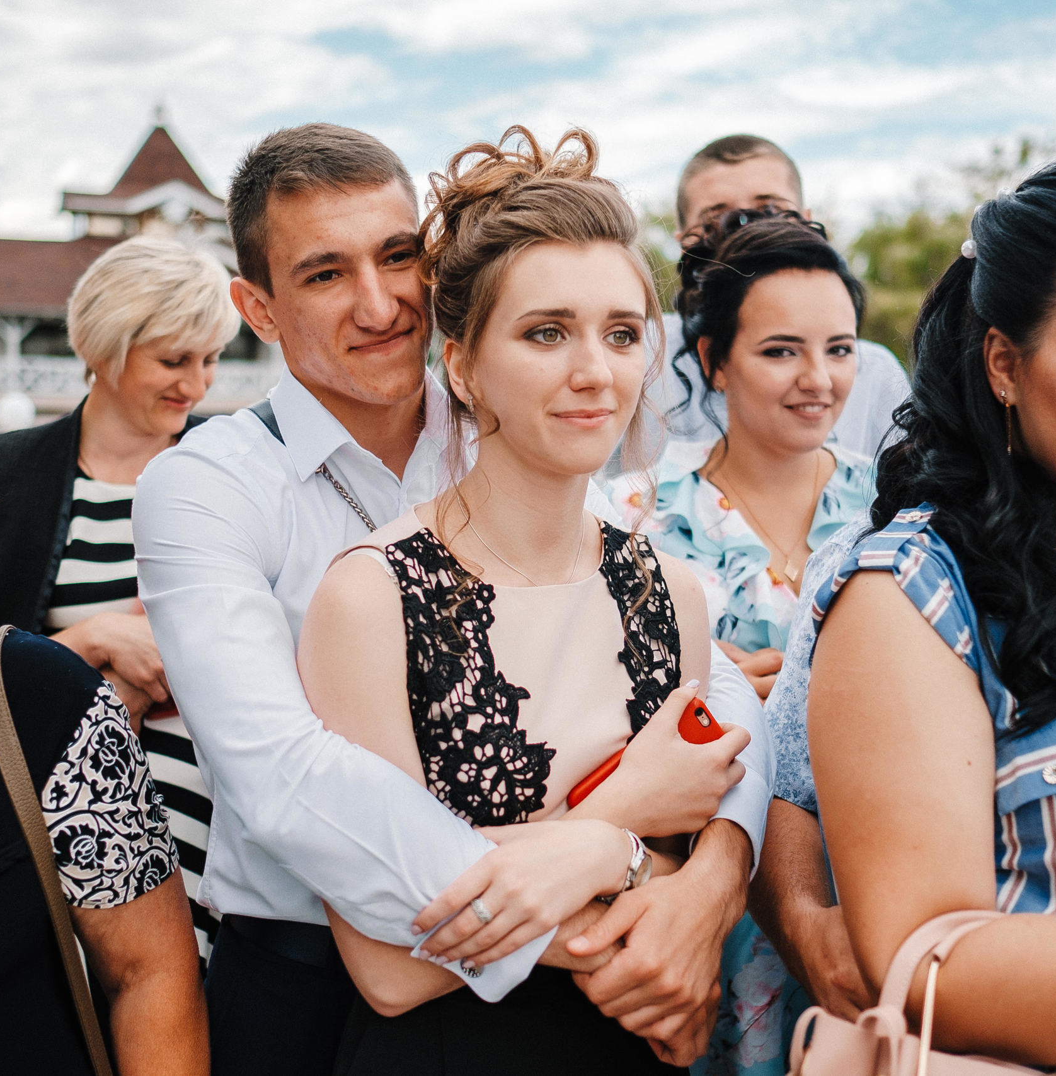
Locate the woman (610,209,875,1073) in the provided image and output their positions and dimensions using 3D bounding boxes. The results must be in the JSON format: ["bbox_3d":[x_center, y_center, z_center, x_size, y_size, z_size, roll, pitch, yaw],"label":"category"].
[{"bbox_3d":[0.272,0.476,1.833,0.440,1.694,0.320,-2,7,-20],"label":"woman"}]

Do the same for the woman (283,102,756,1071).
[{"bbox_3d":[-0.017,0.499,1.464,0.430,1.725,0.340,-2,7,-22],"label":"woman"}]

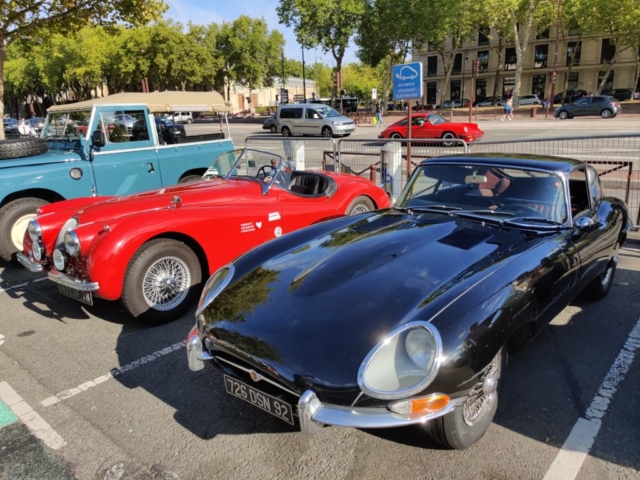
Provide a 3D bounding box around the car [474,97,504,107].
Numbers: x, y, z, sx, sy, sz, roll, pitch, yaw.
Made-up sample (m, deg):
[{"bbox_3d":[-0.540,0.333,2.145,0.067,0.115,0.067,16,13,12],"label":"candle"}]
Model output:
[{"bbox_3d":[23.388,-19.013,68.677,4.300,1.480,1.780,12,20,40],"label":"car"}]

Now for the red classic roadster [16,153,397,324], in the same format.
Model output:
[{"bbox_3d":[-0.695,-0.401,5.318,1.580,1.280,4.380,11,20,39],"label":"red classic roadster"}]

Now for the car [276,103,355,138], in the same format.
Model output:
[{"bbox_3d":[-0.172,-6.852,28.600,4.450,1.820,1.790,7,17,31],"label":"car"}]

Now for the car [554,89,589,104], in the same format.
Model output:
[{"bbox_3d":[32.525,-18.469,64.430,4.250,1.600,1.800,12,20,40],"label":"car"}]

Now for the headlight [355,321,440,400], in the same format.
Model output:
[{"bbox_3d":[0.321,0.474,2.000,0.255,0.230,0.320,11,19,41],"label":"headlight"}]

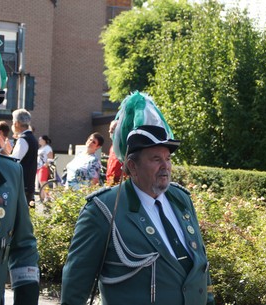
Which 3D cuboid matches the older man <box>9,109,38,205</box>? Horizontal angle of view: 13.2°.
[{"bbox_3d":[-1.136,0.418,11.700,0.400,1.750,0.530,3,2,44],"label":"older man"}]

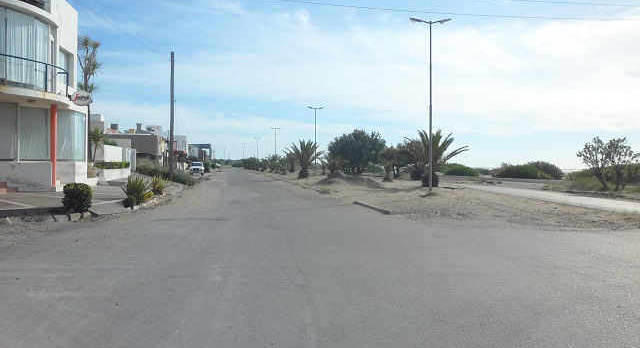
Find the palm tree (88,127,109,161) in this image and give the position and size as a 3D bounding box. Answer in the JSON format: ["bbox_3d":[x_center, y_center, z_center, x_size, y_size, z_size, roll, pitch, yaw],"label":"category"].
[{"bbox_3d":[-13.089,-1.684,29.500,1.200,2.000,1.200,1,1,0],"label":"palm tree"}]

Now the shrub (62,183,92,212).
[{"bbox_3d":[-6.218,0.603,12.800,0.770,0.770,0.770,1,1,0],"label":"shrub"}]

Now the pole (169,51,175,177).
[{"bbox_3d":[-10.984,-4.336,37.000,0.280,9.500,0.280,1,1,0],"label":"pole"}]

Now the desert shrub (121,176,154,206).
[{"bbox_3d":[-5.975,0.571,16.300,1.080,0.970,1.000,1,1,0],"label":"desert shrub"}]

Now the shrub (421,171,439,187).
[{"bbox_3d":[7.637,0.346,34.500,1.330,1.080,1.300,1,1,0],"label":"shrub"}]

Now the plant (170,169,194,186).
[{"bbox_3d":[-9.227,0.235,33.500,1.600,1.180,1.600,1,1,0],"label":"plant"}]

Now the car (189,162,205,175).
[{"bbox_3d":[-14.931,-0.630,60.500,1.760,1.600,4.600,0,1,-12],"label":"car"}]

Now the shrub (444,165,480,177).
[{"bbox_3d":[20.838,-0.512,73.000,5.200,1.750,4.000,1,1,0],"label":"shrub"}]

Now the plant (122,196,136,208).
[{"bbox_3d":[-6.029,0.902,15.800,0.450,0.390,0.430,1,1,0],"label":"plant"}]

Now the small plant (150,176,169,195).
[{"bbox_3d":[-6.506,0.427,20.300,0.800,0.850,0.800,1,1,0],"label":"small plant"}]

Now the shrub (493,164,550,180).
[{"bbox_3d":[25.150,-0.186,62.000,6.900,2.000,4.200,1,1,0],"label":"shrub"}]

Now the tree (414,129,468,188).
[{"bbox_3d":[8.086,-1.107,33.500,3.800,3.900,3.800,1,1,0],"label":"tree"}]

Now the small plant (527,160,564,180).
[{"bbox_3d":[29.814,-0.463,66.000,5.000,2.600,4.200,1,1,0],"label":"small plant"}]

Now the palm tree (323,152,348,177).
[{"bbox_3d":[1.656,-1.085,57.000,2.800,2.750,2.700,1,1,0],"label":"palm tree"}]

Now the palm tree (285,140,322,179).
[{"bbox_3d":[-1.735,-1.525,52.500,4.000,3.950,3.800,1,1,0],"label":"palm tree"}]

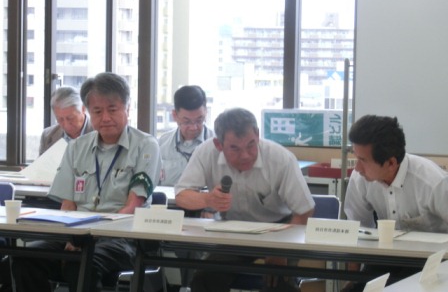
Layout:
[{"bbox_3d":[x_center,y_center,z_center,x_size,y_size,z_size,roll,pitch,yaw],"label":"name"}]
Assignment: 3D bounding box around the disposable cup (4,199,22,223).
[{"bbox_3d":[-0.874,0.265,7.397,0.074,0.084,0.074,1,3,0],"label":"disposable cup"}]

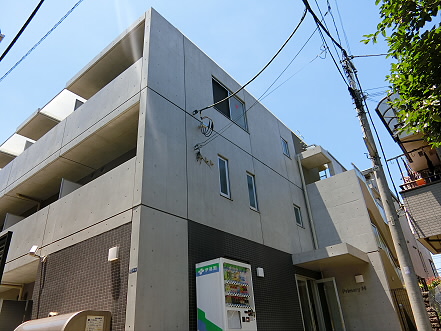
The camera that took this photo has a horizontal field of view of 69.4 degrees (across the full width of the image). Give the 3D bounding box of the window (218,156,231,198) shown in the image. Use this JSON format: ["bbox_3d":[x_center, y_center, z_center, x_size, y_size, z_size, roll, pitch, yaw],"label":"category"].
[{"bbox_3d":[0.086,0.331,8.434,0.100,1.143,0.441,-24,-34,31],"label":"window"}]

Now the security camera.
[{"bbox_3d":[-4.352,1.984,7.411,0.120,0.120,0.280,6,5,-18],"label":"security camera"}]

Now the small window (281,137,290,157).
[{"bbox_3d":[2.622,-0.678,12.928,0.100,0.742,0.539,-24,-34,31],"label":"small window"}]

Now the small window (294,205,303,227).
[{"bbox_3d":[2.799,1.858,11.497,0.100,0.742,0.534,-24,-34,31],"label":"small window"}]

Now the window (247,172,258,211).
[{"bbox_3d":[0.922,0.794,9.382,0.100,1.148,0.464,-24,-34,31],"label":"window"}]

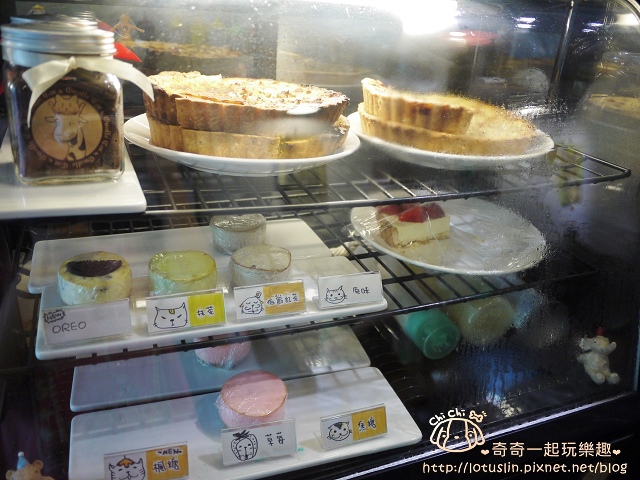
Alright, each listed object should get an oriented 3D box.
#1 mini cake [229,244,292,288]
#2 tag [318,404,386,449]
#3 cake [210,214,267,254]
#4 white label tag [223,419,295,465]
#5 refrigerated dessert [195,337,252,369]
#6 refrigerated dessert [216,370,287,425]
[{"bbox_3d":[-0.055,0.029,0.493,0.056,0.027,0.056,-5,27,-19],"label":"mini cake"},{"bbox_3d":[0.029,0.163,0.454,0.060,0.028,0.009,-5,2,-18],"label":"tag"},{"bbox_3d":[-0.101,-0.008,0.644,0.064,0.030,0.064,-5,27,-19],"label":"cake"},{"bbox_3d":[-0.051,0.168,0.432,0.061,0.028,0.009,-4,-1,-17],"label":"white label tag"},{"bbox_3d":[-0.102,0.106,0.550,0.057,0.027,0.057,-5,27,-19],"label":"refrigerated dessert"},{"bbox_3d":[-0.066,0.167,0.525,0.067,0.033,0.067,4,25,-2],"label":"refrigerated dessert"}]

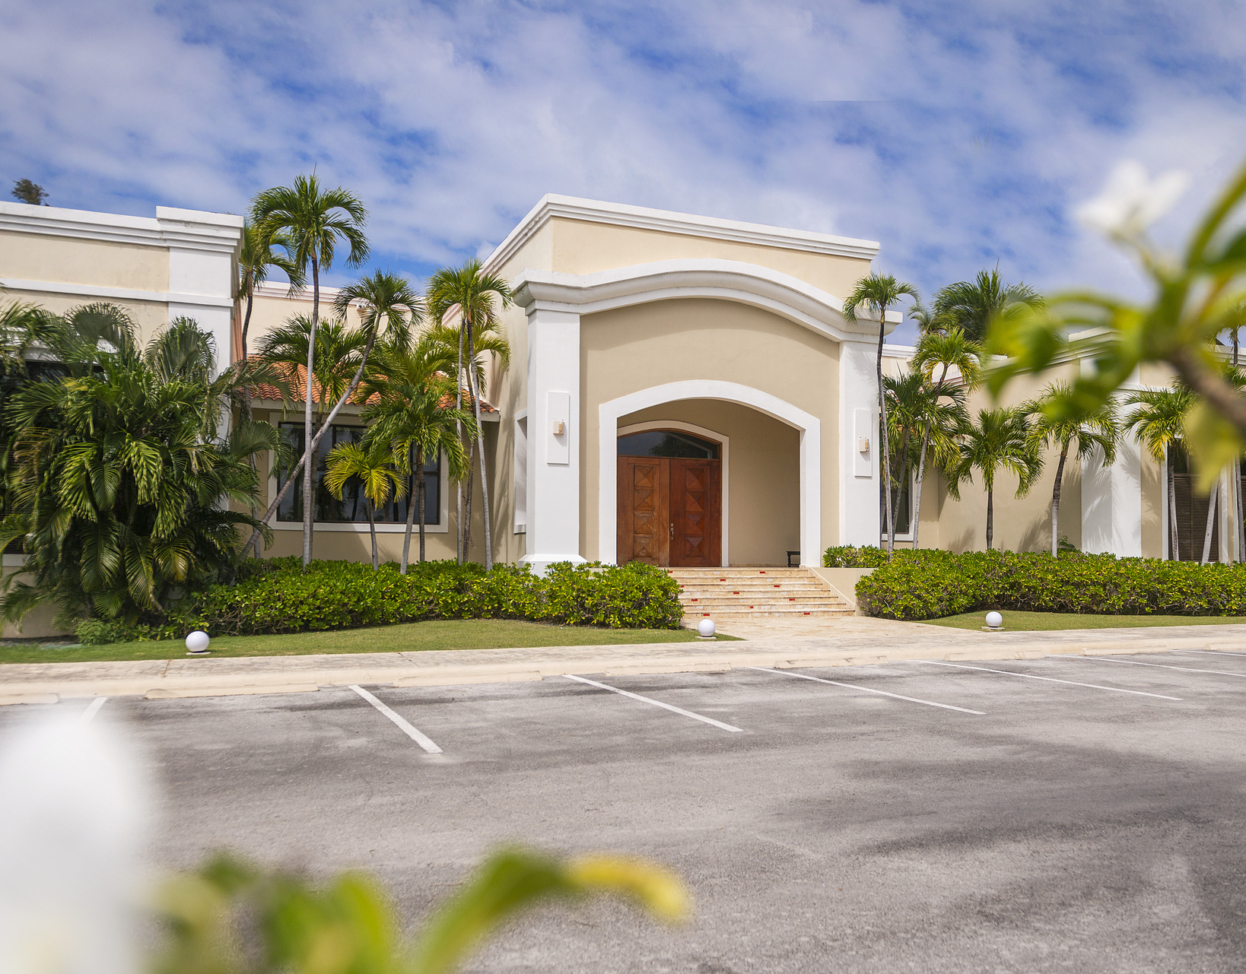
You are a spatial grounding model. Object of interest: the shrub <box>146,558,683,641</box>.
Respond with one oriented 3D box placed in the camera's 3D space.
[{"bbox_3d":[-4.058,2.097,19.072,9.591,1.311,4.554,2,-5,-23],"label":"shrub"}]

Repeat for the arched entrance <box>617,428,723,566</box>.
[{"bbox_3d":[1.296,0.277,26.277,3.172,3.750,0.300,2,-5,-23],"label":"arched entrance"}]

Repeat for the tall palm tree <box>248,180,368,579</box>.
[{"bbox_3d":[-6.428,-1.845,19.957,2.335,9.279,2.335,1,-5,-18],"label":"tall palm tree"}]

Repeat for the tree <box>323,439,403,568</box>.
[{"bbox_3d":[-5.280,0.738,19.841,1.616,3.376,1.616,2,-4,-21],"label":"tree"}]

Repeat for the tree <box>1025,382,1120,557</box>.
[{"bbox_3d":[12.571,0.055,27.227,2.373,6.023,2.373,2,-4,-21],"label":"tree"}]

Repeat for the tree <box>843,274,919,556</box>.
[{"bbox_3d":[6.422,-1.131,24.269,1.847,8.543,1.847,-1,-5,15],"label":"tree"}]

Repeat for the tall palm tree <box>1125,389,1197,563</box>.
[{"bbox_3d":[14.064,0.292,25.504,1.825,5.906,1.825,-2,-5,29],"label":"tall palm tree"}]

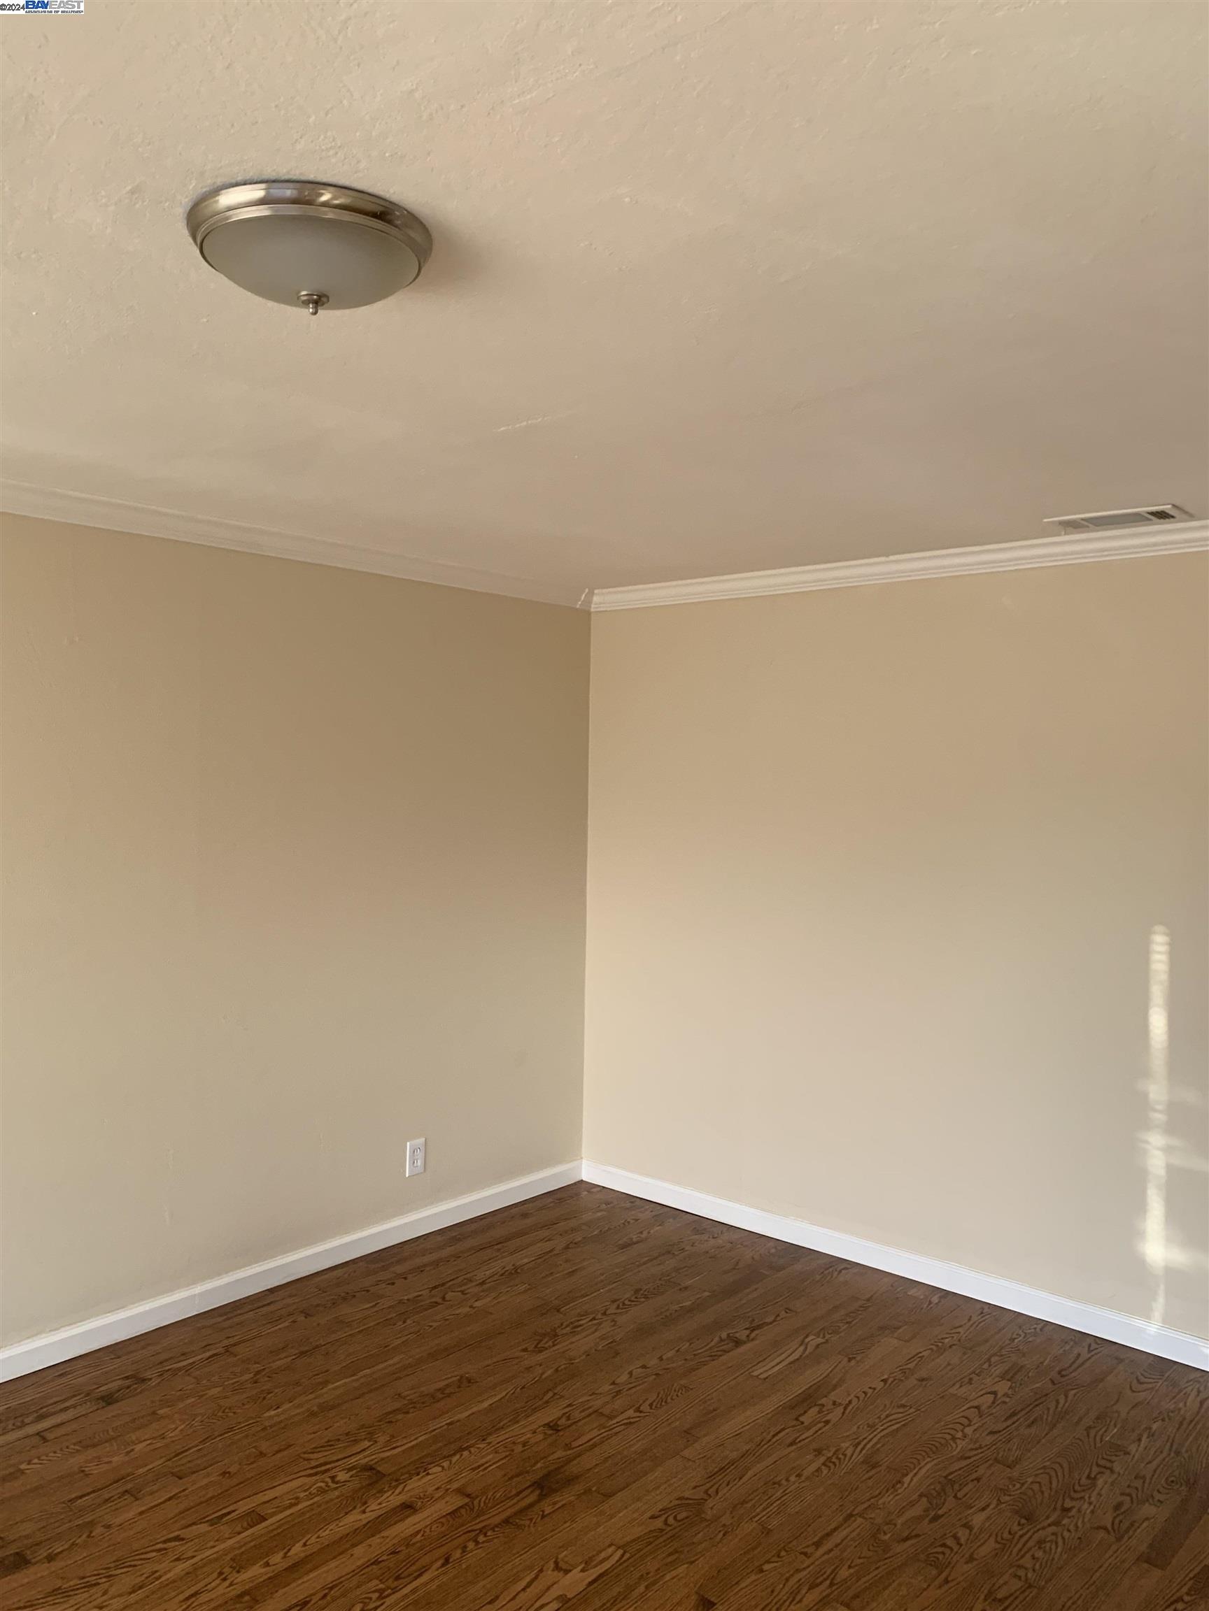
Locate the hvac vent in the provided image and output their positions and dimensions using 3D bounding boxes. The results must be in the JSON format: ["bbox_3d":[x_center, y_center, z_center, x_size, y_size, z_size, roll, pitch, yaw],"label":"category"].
[{"bbox_3d":[1.454,-0.801,3.430,0.352,0.018,0.203,2,2,41],"label":"hvac vent"}]

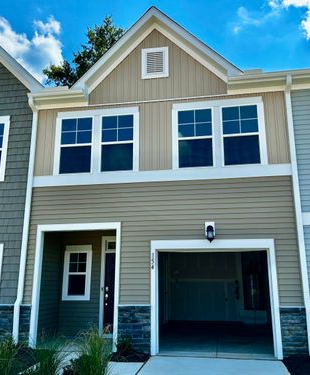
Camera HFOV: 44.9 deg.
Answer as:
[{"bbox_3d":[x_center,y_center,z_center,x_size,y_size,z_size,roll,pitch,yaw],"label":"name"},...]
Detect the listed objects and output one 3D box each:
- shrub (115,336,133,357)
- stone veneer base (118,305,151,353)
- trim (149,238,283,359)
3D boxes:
[{"bbox_3d":[-0.617,3.213,7.579,0.352,0.387,0.360,0,-14,0],"label":"shrub"},{"bbox_3d":[-0.431,2.981,7.896,0.718,0.992,0.140,-2,-14,9],"label":"stone veneer base"},{"bbox_3d":[1.222,2.277,7.839,2.612,2.349,0.150,-2,-14,9],"label":"trim"}]

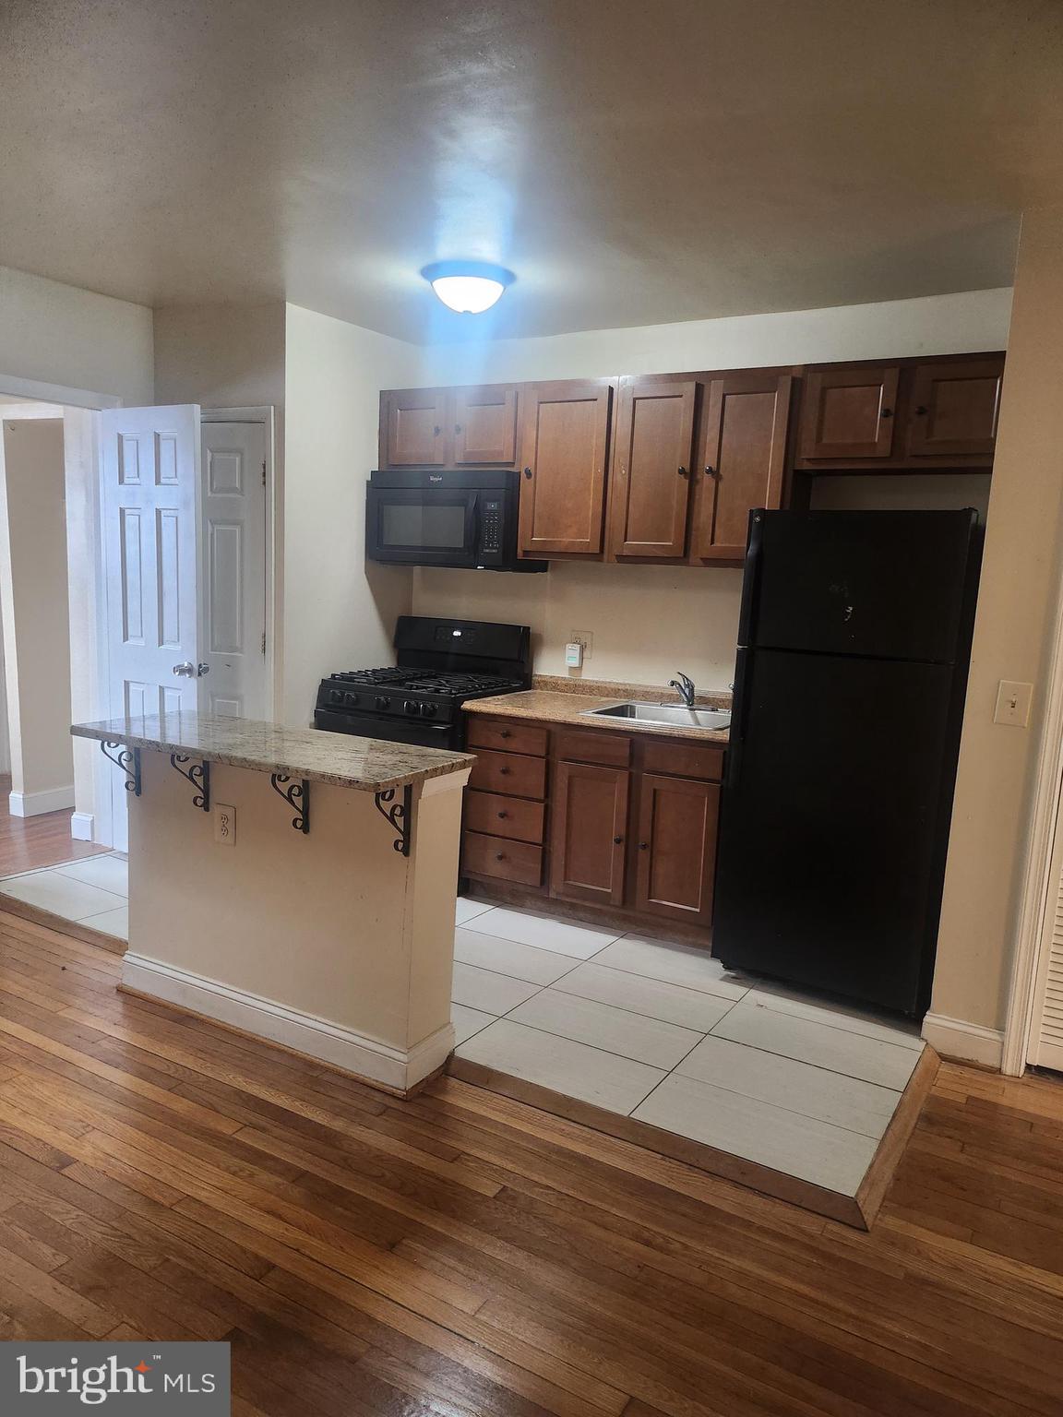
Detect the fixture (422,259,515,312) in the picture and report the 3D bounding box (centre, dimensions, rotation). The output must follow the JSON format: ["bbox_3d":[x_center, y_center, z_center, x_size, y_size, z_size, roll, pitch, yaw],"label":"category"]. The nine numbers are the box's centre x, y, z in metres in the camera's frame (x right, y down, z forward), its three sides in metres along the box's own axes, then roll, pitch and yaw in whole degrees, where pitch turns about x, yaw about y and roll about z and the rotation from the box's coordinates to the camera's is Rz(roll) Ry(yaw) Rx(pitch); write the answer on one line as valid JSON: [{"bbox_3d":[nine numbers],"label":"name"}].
[{"bbox_3d":[-0.244,-1.578,3.736,0.355,0.143,0.355,3,8,0],"label":"fixture"}]

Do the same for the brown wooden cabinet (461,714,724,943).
[{"bbox_3d":[0.372,0.478,4.265,1.194,0.860,0.641,7,9,30],"label":"brown wooden cabinet"}]

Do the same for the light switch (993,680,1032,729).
[{"bbox_3d":[1.468,-0.016,3.003,0.094,0.133,0.020,7,9,30],"label":"light switch"}]

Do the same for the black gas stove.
[{"bbox_3d":[-0.504,0.205,4.664,0.750,1.203,0.691,7,9,30],"label":"black gas stove"}]

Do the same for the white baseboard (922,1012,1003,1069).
[{"bbox_3d":[1.385,1.064,3.167,0.236,0.126,0.025,7,9,30],"label":"white baseboard"}]

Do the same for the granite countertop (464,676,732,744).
[{"bbox_3d":[0.390,-0.003,4.194,1.208,0.112,0.661,7,9,30],"label":"granite countertop"}]

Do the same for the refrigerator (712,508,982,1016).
[{"bbox_3d":[1.191,0.168,3.656,0.725,1.721,0.730,7,9,30],"label":"refrigerator"}]

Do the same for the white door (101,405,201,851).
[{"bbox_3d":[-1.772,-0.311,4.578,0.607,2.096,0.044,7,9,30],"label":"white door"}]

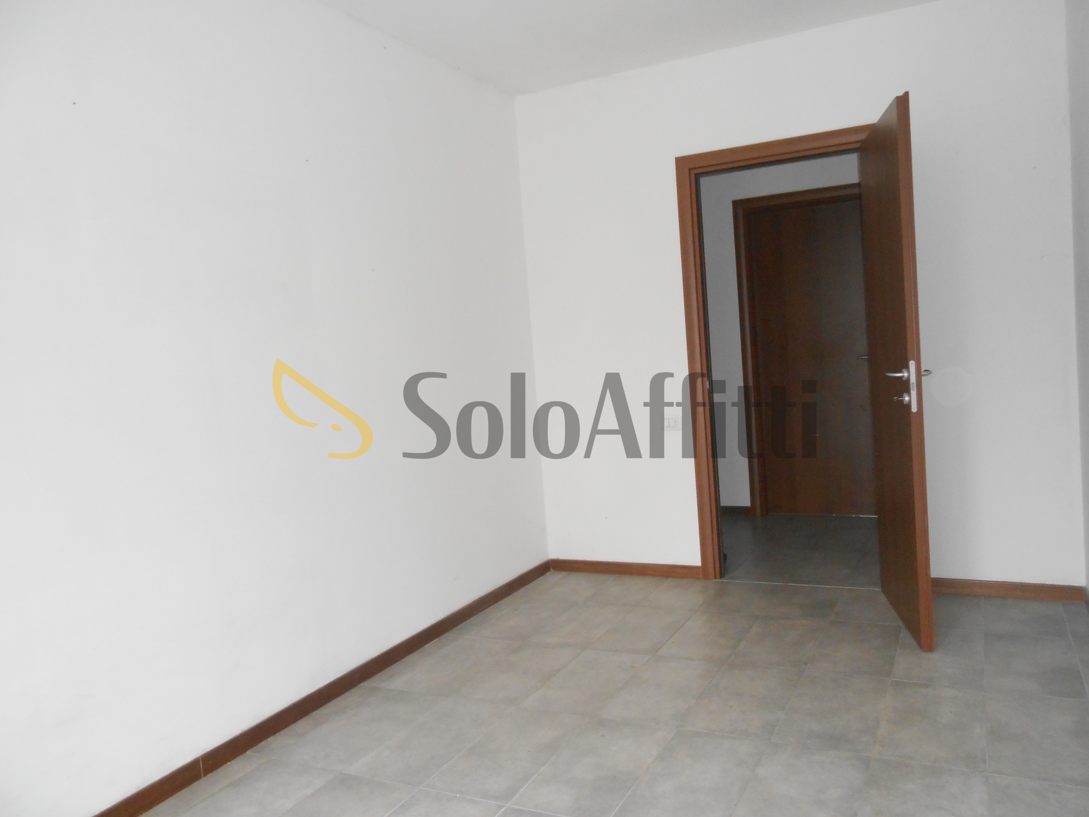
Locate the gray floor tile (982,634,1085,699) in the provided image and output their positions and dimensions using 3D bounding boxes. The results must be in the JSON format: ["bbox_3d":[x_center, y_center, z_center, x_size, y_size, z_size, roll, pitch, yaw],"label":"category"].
[{"bbox_3d":[1.755,0.919,2.951,0.298,0.010,0.593,-3,4,28],"label":"gray floor tile"}]

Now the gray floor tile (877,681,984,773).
[{"bbox_3d":[1.221,0.983,2.564,0.298,0.010,0.593,-3,4,28],"label":"gray floor tile"}]

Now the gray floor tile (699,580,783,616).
[{"bbox_3d":[0.960,0.923,3.991,0.298,0.010,0.516,-3,4,28],"label":"gray floor tile"}]

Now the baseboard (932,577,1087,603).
[{"bbox_3d":[2.013,0.815,3.686,0.707,0.074,0.013,-3,4,28],"label":"baseboard"}]

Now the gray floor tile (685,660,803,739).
[{"bbox_3d":[0.696,1.008,2.839,0.298,0.010,0.593,-3,4,28],"label":"gray floor tile"}]

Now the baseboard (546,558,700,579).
[{"bbox_3d":[0.433,0.890,4.551,0.923,0.073,0.013,-3,4,28],"label":"baseboard"}]

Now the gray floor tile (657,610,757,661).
[{"bbox_3d":[0.723,0.991,3.576,0.300,0.010,0.601,-3,4,27],"label":"gray floor tile"}]

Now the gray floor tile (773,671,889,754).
[{"bbox_3d":[0.983,1.019,2.763,0.300,0.010,0.601,-3,4,27],"label":"gray floor tile"}]

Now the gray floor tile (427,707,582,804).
[{"bbox_3d":[-0.098,1.091,2.609,0.299,0.010,0.598,-3,4,27],"label":"gray floor tile"}]

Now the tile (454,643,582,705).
[{"bbox_3d":[-0.088,1.066,3.320,0.300,0.010,0.601,-3,4,27],"label":"tile"}]

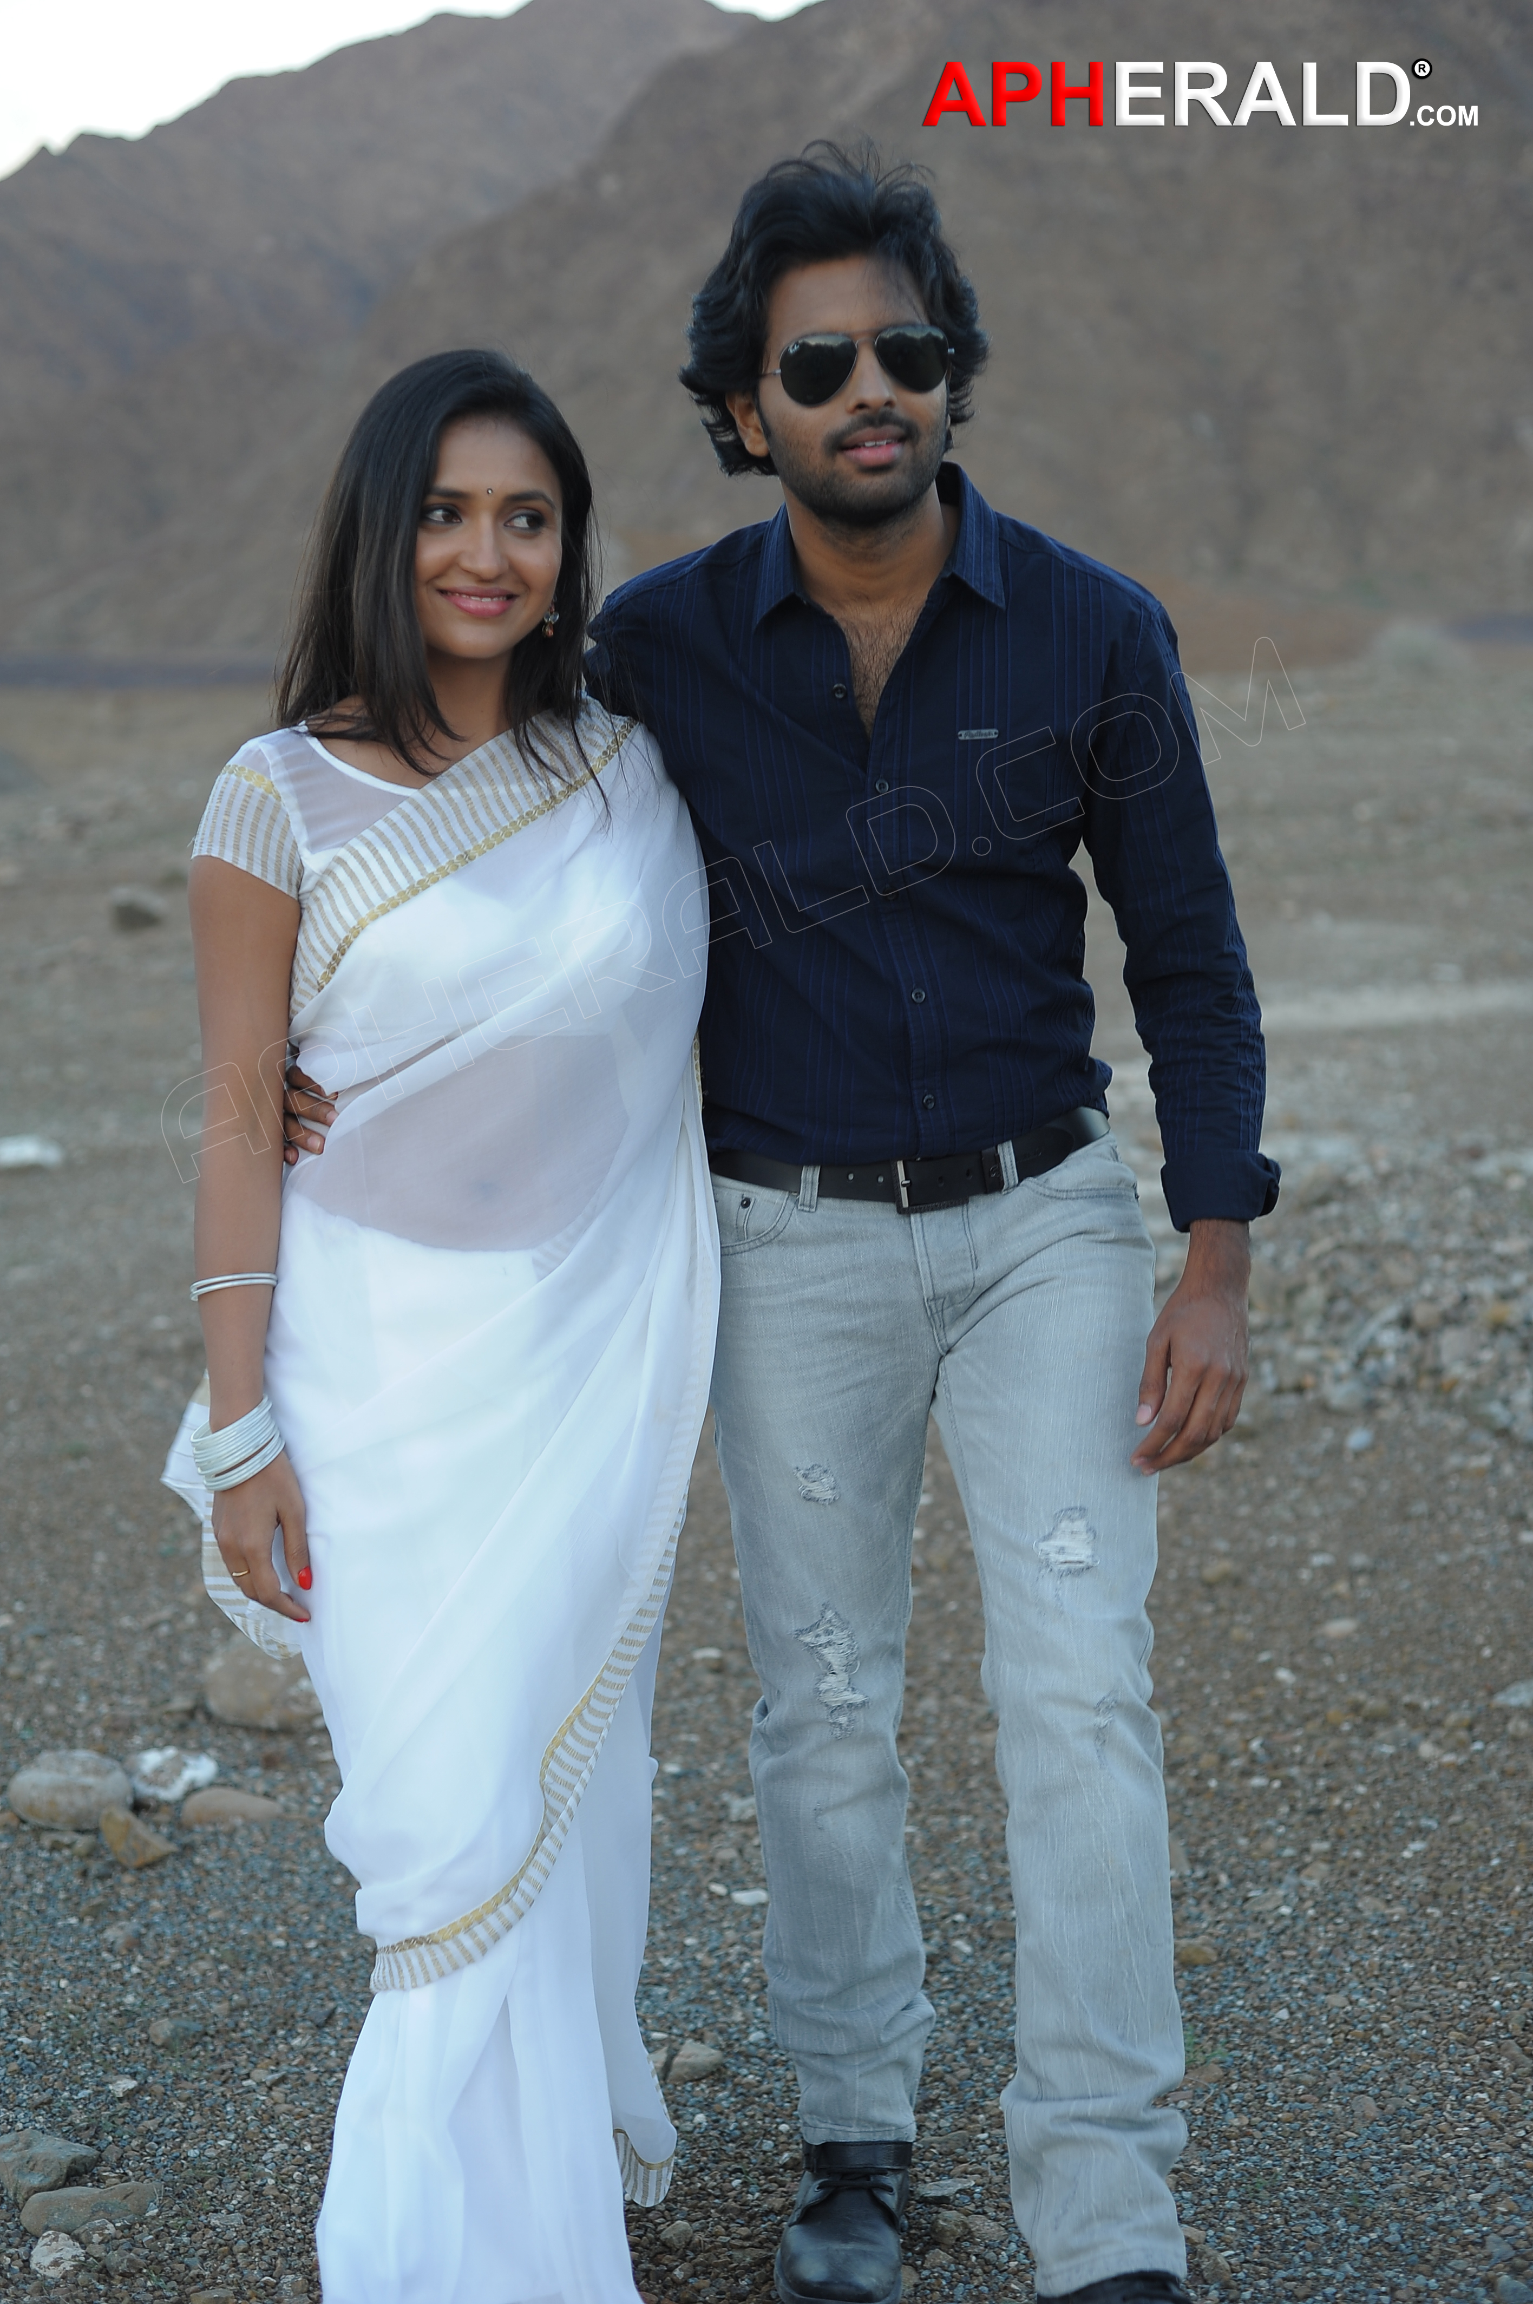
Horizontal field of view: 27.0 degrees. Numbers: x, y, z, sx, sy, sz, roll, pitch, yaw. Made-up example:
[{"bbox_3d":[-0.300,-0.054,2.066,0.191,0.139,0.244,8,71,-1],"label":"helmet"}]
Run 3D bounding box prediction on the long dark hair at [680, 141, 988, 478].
[{"bbox_3d":[0.052,-0.649,2.460,0.232,0.262,0.245,-8,10,-21],"label":"long dark hair"}]

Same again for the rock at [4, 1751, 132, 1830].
[{"bbox_3d":[-0.836,0.769,3.840,0.151,0.087,0.122,0,9,0],"label":"rock"}]

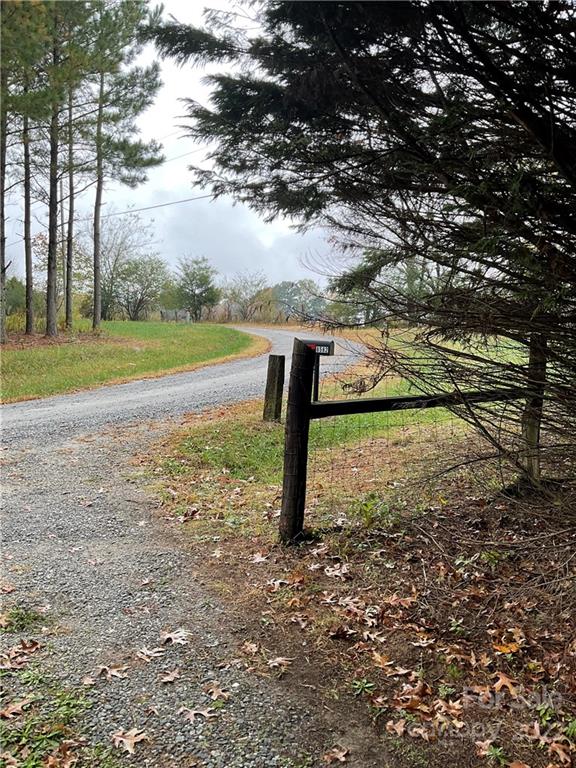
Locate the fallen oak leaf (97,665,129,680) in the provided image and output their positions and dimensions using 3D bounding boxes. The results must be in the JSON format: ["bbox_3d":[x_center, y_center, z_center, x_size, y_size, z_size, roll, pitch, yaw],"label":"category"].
[{"bbox_3d":[-0.704,1.169,2.599,0.130,0.030,0.080,1,6,0],"label":"fallen oak leaf"}]

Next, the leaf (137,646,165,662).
[{"bbox_3d":[-0.584,1.156,2.749,0.120,0.030,0.085,1,6,0],"label":"leaf"}]

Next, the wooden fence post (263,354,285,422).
[{"bbox_3d":[-0.173,0.068,8.700,0.185,0.880,0.185,8,7,27],"label":"wooden fence post"}]

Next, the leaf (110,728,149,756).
[{"bbox_3d":[-0.535,1.217,2.194,0.128,0.030,0.115,1,6,0],"label":"leaf"}]

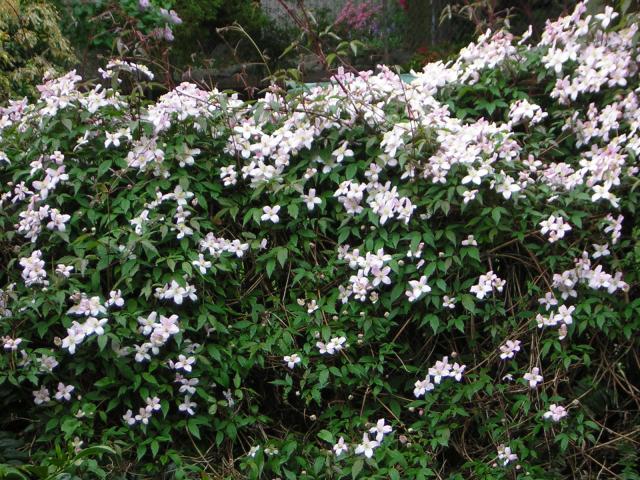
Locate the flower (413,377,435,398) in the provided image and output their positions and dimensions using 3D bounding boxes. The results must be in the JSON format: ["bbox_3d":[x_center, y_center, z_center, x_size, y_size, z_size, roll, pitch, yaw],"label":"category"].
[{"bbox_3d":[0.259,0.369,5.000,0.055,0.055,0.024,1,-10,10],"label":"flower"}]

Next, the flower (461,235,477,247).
[{"bbox_3d":[0.398,0.001,5.350,0.042,0.032,0.027,0,-15,0],"label":"flower"}]

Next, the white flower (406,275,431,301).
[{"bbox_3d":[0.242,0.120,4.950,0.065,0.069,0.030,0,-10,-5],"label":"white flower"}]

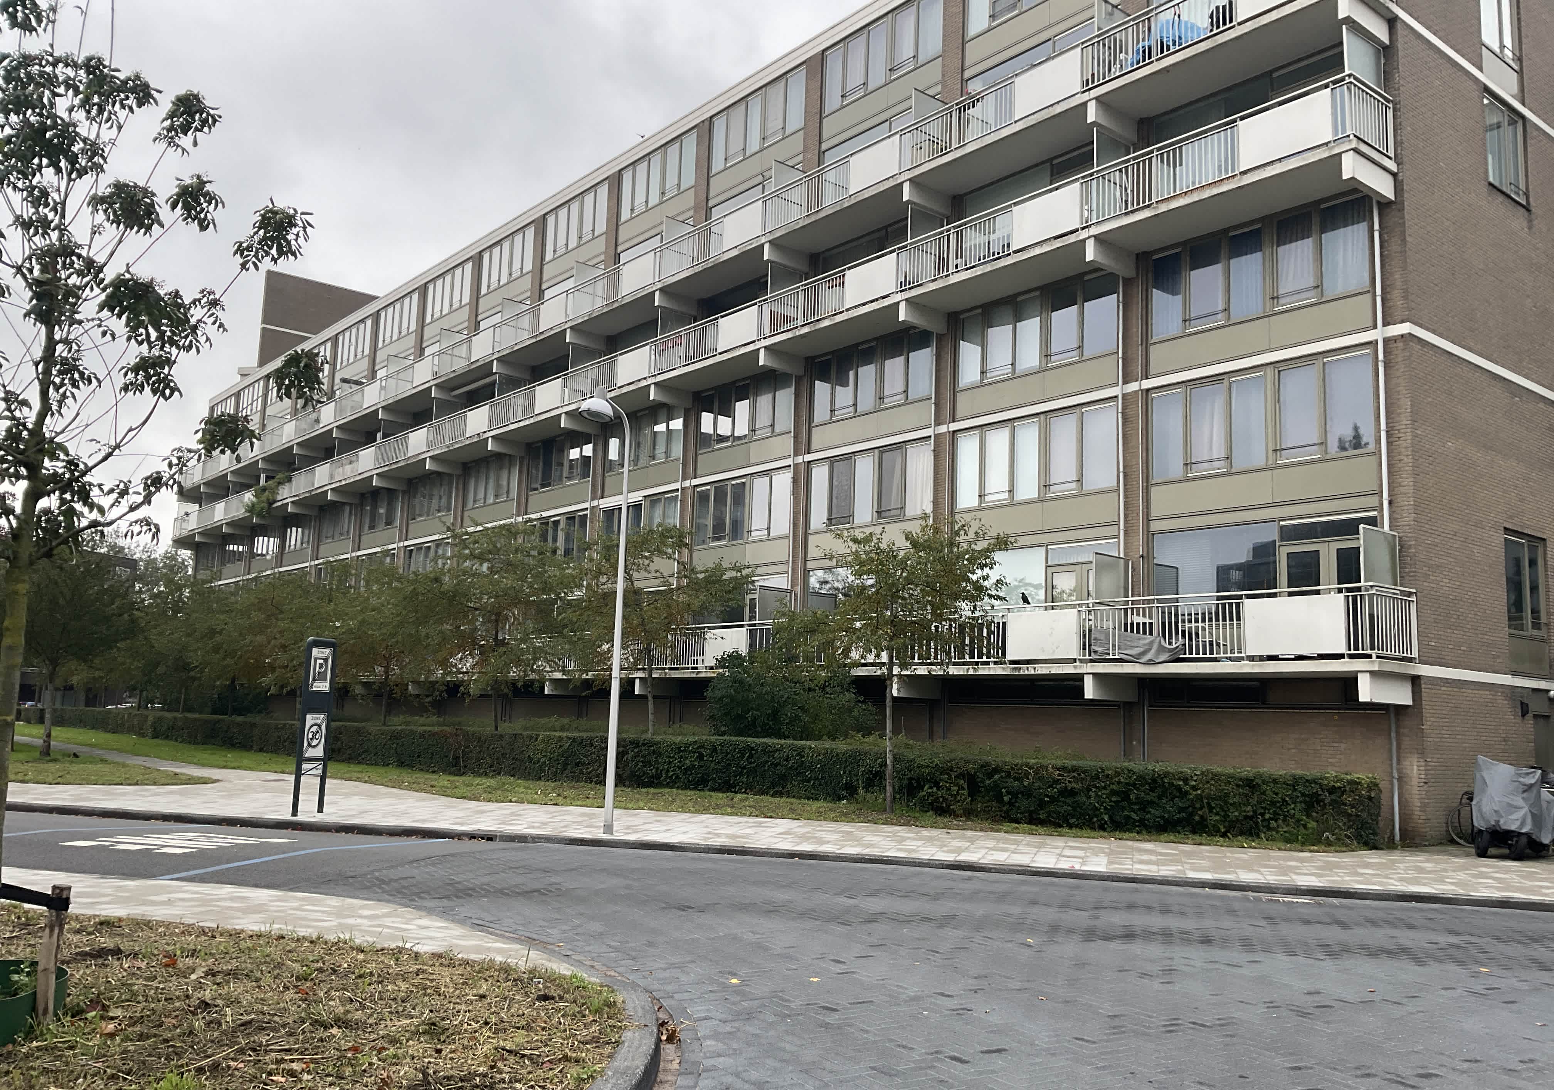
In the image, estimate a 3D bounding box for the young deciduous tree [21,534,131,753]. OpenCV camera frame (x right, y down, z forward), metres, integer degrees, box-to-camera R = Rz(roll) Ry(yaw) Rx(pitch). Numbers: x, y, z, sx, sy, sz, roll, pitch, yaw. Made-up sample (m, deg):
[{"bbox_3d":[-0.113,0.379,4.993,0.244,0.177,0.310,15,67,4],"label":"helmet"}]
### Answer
[{"bbox_3d":[-18.384,2.640,33.900,3.100,5.500,3.100,9,-10,-38],"label":"young deciduous tree"}]

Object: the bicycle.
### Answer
[{"bbox_3d":[11.096,4.045,19.690,1.780,1.060,0.550,-1,-9,20],"label":"bicycle"}]

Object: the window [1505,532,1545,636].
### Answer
[{"bbox_3d":[13.244,0.714,23.070,1.620,1.760,0.150,9,-10,-38],"label":"window"}]

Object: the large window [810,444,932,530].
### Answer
[{"bbox_3d":[2.169,-1.385,30.850,0.150,1.700,4.160,8,-10,-38],"label":"large window"}]

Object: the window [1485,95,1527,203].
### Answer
[{"bbox_3d":[13.611,-7.341,24.344,1.752,1.699,0.150,8,-10,-38],"label":"window"}]

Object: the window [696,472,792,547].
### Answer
[{"bbox_3d":[-0.969,-0.945,34.686,0.150,1.700,4.170,8,-10,-38],"label":"window"}]

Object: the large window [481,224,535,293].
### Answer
[{"bbox_3d":[-10.037,-10.512,48.374,0.150,1.710,4.260,9,-10,-38],"label":"large window"}]

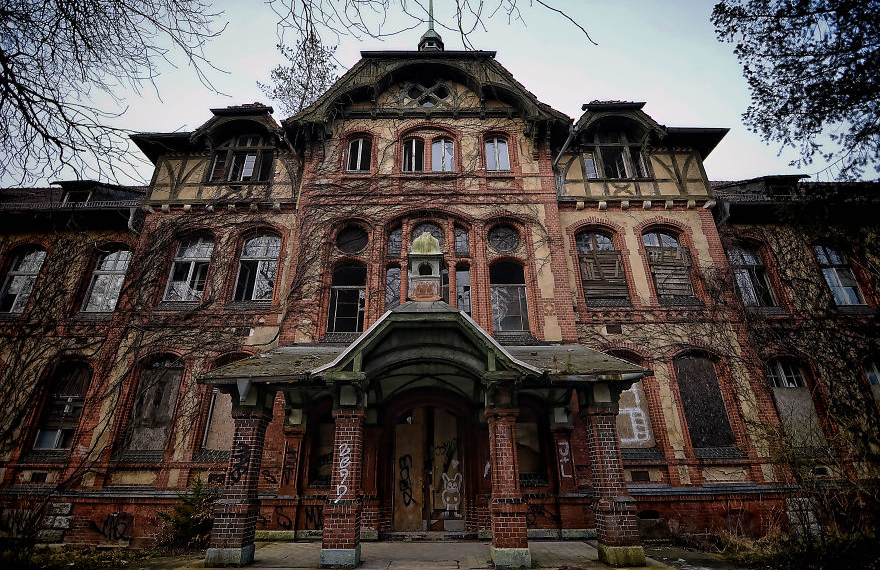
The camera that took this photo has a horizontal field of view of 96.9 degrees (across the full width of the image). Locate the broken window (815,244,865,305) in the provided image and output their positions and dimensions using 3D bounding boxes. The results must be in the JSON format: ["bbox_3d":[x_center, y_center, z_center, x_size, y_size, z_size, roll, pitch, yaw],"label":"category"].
[{"bbox_3d":[14.563,-0.400,14.175,1.137,2.426,0.250,0,-23,0],"label":"broken window"}]

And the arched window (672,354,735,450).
[{"bbox_3d":[7.624,3.343,11.400,1.320,2.560,0.220,0,-22,0],"label":"arched window"}]

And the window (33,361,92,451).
[{"bbox_3d":[-11.951,3.783,12.446,1.145,2.762,0.250,0,-23,0],"label":"window"}]

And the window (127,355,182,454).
[{"bbox_3d":[-8.256,3.419,11.340,1.330,2.560,0.220,0,-22,0],"label":"window"}]

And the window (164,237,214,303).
[{"bbox_3d":[-8.282,-0.582,12.994,1.330,2.380,0.220,0,-22,0],"label":"window"}]

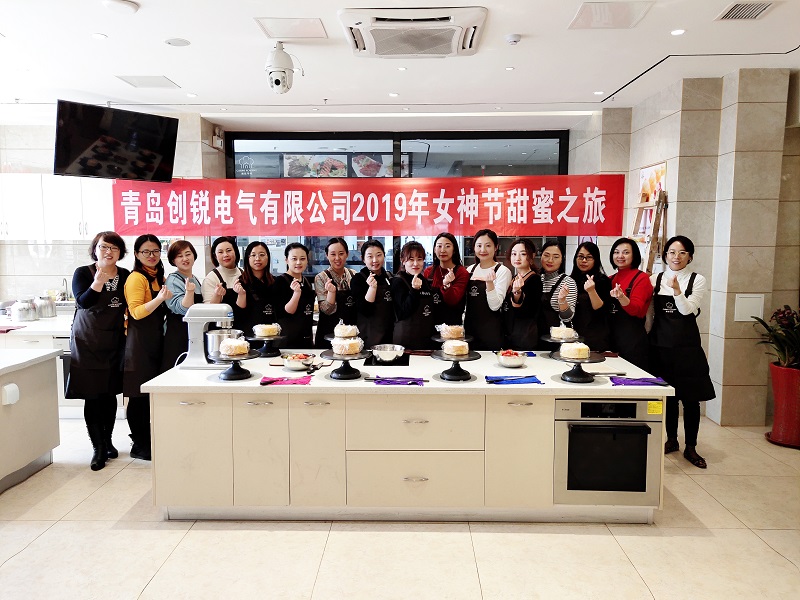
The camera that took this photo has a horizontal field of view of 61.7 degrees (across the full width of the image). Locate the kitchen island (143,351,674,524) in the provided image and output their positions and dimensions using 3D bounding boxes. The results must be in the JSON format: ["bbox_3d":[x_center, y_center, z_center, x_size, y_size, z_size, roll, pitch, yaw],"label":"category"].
[{"bbox_3d":[0.048,0.837,4.383,2.976,0.811,1.232,0,5,1],"label":"kitchen island"}]

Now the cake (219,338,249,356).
[{"bbox_3d":[-0.991,0.283,4.025,0.170,0.084,0.170,0,5,1],"label":"cake"}]

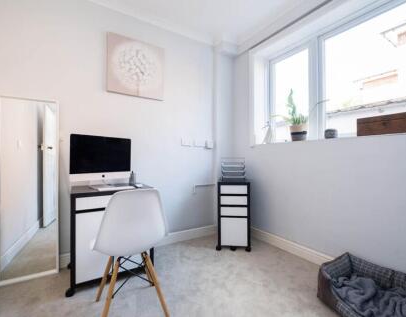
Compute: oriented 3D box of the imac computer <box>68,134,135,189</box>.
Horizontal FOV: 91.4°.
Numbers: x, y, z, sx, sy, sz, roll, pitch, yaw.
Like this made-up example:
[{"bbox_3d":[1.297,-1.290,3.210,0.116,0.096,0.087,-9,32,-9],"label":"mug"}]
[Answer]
[{"bbox_3d":[-0.910,0.038,1.788,0.170,0.450,0.528,0,0,38],"label":"imac computer"}]

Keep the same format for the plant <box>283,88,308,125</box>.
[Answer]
[{"bbox_3d":[1.015,-0.558,2.178,0.170,0.377,0.190,0,0,-31],"label":"plant"}]

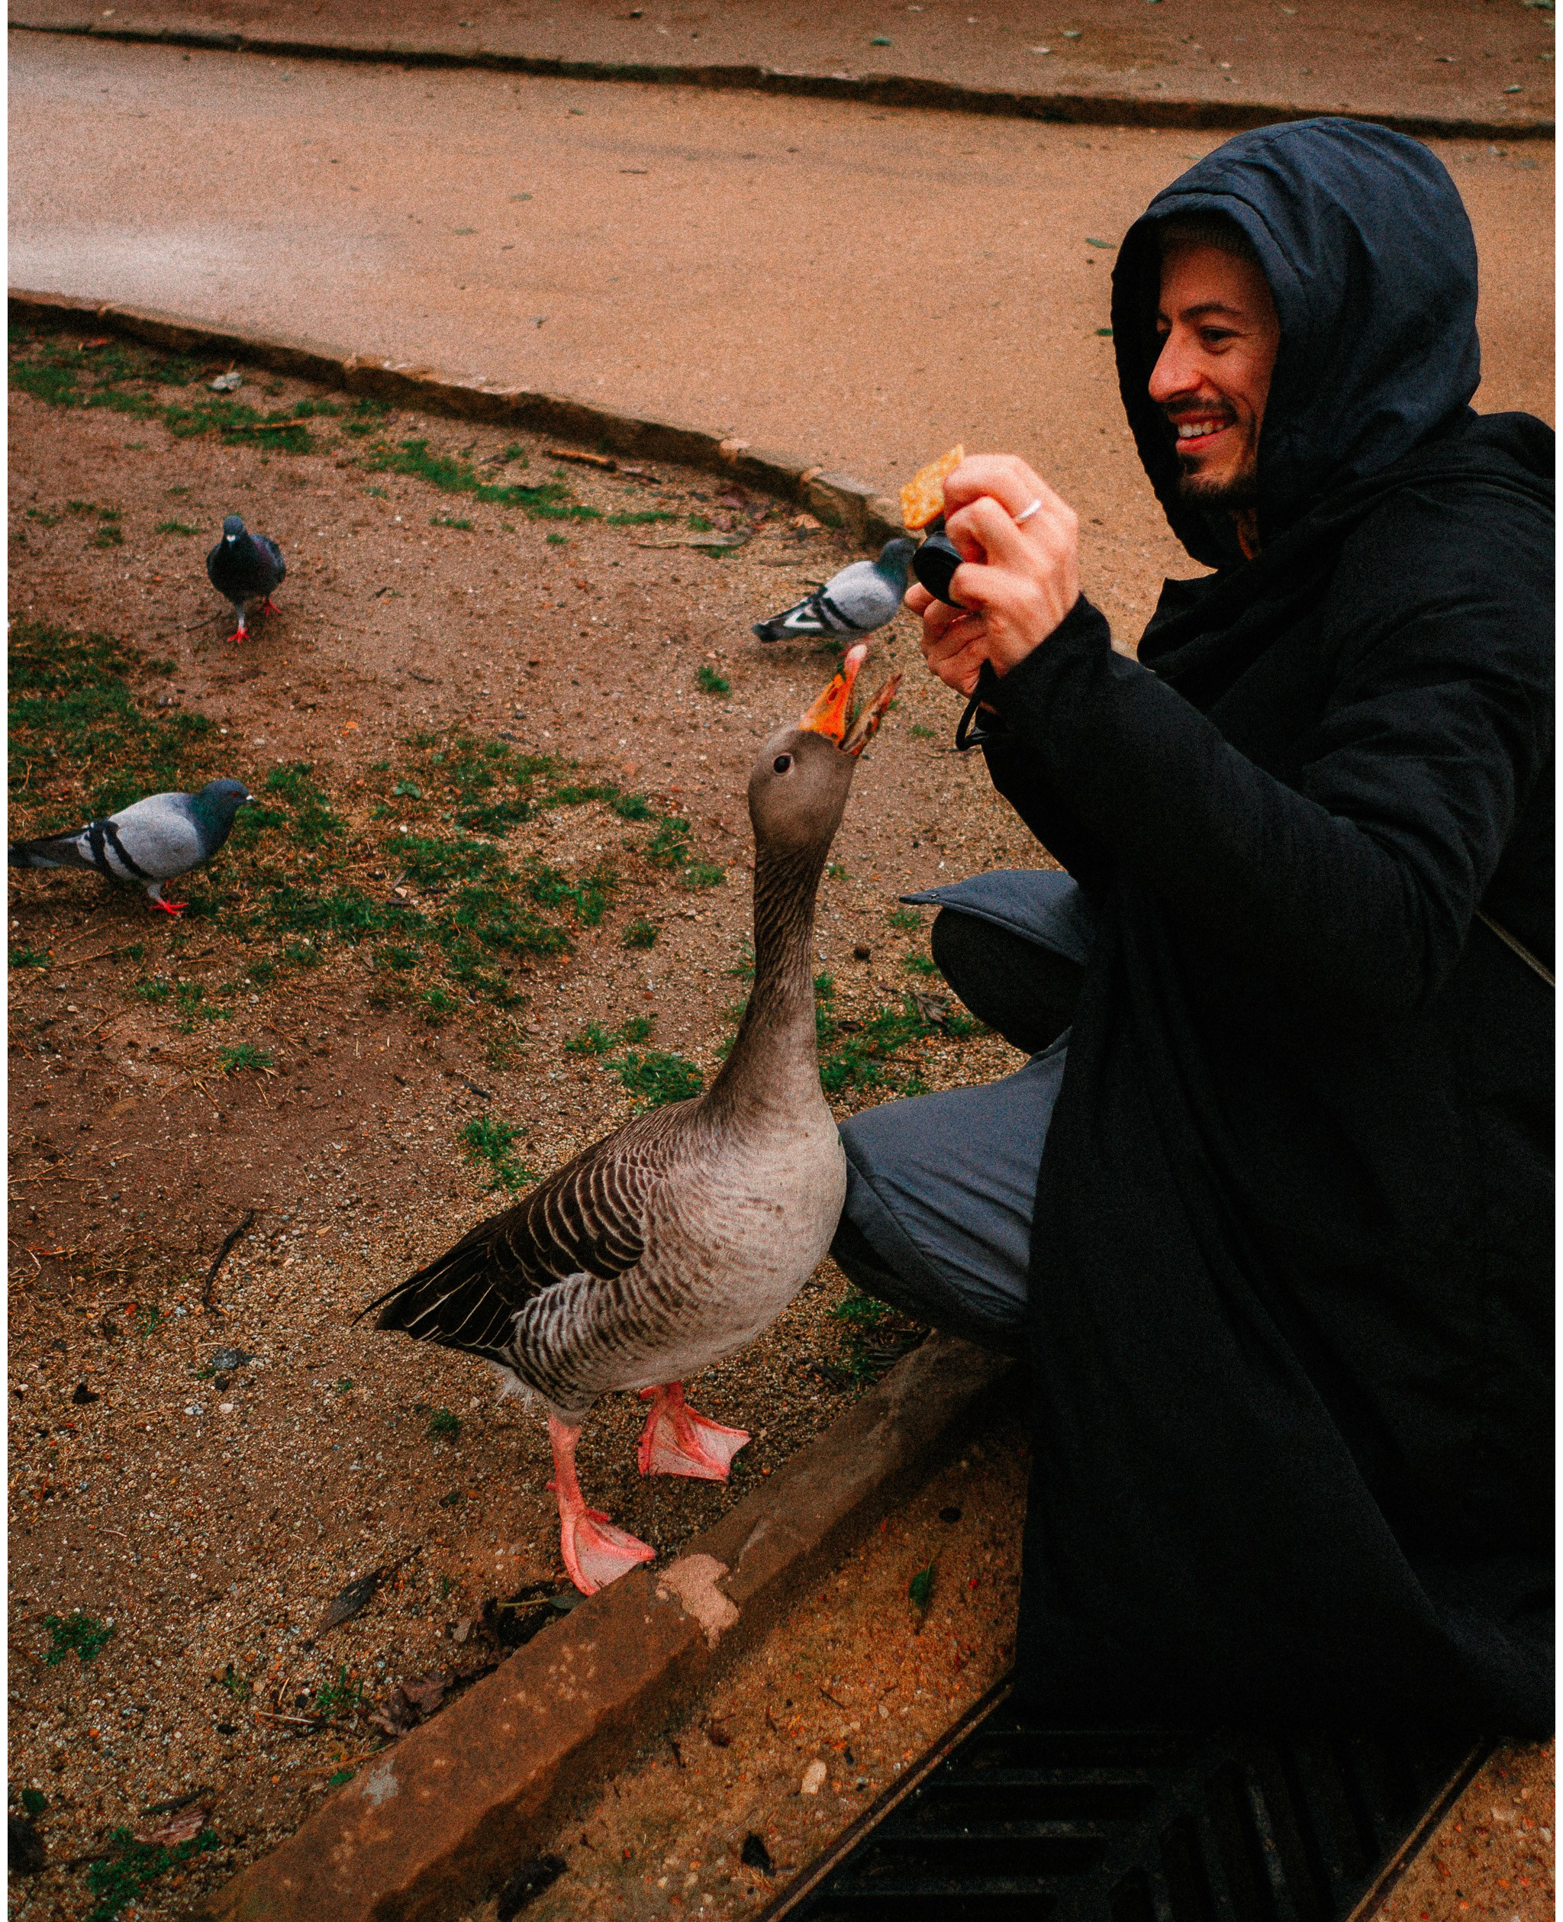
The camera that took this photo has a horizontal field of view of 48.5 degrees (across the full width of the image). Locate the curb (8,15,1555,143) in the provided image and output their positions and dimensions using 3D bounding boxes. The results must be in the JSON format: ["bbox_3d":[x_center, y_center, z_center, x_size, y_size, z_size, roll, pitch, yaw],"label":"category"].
[{"bbox_3d":[-0.835,-4.905,9.620,9.600,0.150,0.320,16,35,23],"label":"curb"}]

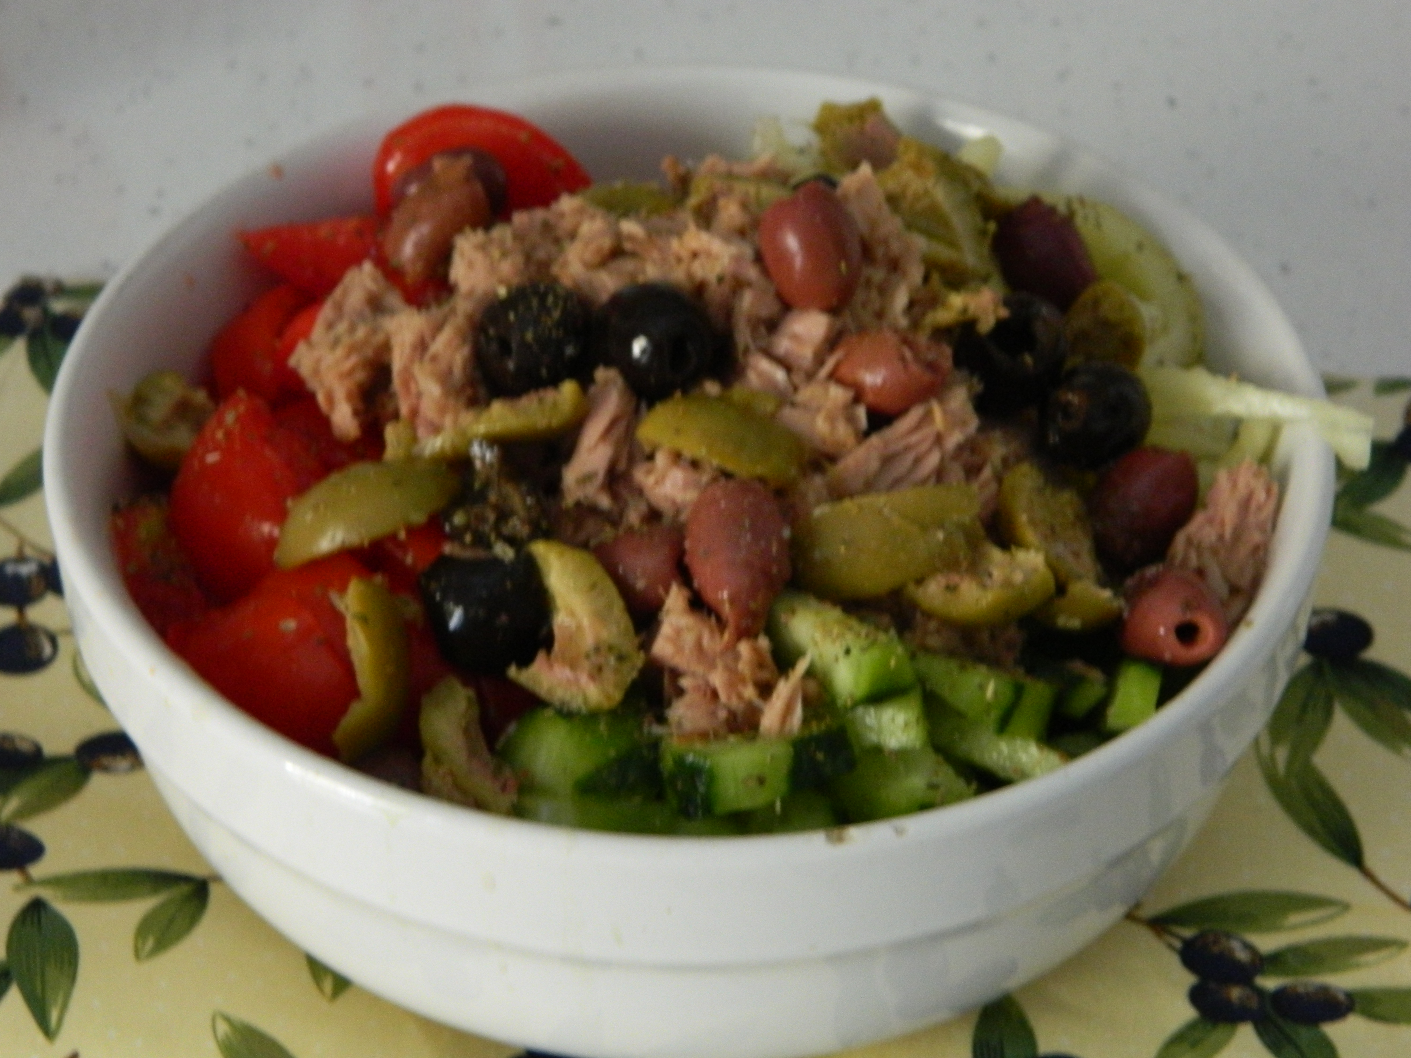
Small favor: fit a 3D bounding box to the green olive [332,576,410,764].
[{"bbox_3d":[-0.051,0.021,0.434,0.013,0.029,0.015,3,-6,-24],"label":"green olive"}]

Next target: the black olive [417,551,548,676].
[{"bbox_3d":[-0.034,0.013,0.435,0.020,0.021,0.020,-13,27,7],"label":"black olive"}]

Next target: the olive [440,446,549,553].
[{"bbox_3d":[-0.035,-0.005,0.472,0.019,0.019,0.019,1,40,0],"label":"olive"}]

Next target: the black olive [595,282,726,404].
[{"bbox_3d":[-0.008,-0.031,0.479,0.021,0.021,0.022,-1,3,-30],"label":"black olive"}]

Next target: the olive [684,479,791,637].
[{"bbox_3d":[0.005,0.004,0.432,0.017,0.017,0.025,1,78,0],"label":"olive"}]

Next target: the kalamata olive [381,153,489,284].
[{"bbox_3d":[-0.051,-0.058,0.539,0.017,0.017,0.025,21,66,0],"label":"kalamata olive"}]

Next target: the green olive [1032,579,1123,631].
[{"bbox_3d":[0.058,0.012,0.447,0.015,0.009,0.011,-7,40,-9],"label":"green olive"}]

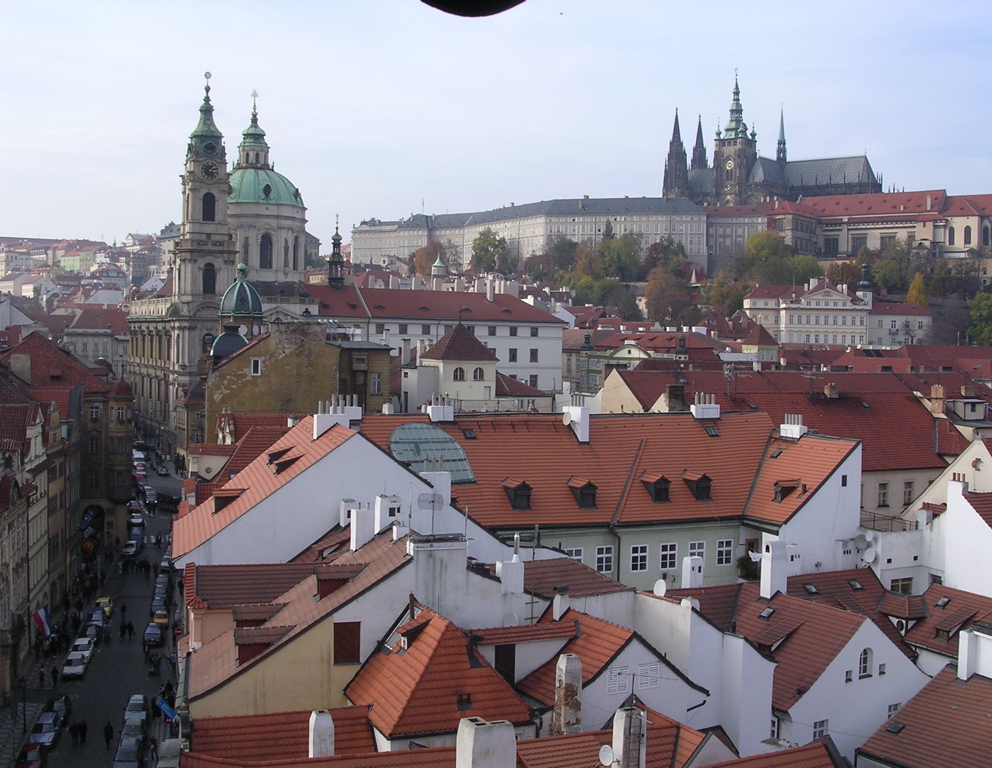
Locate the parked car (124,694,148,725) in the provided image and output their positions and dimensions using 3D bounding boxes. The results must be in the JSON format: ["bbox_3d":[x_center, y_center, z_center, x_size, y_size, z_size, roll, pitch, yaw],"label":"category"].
[{"bbox_3d":[-27.654,25.123,93.419,1.670,1.420,4.050,1,2,-13],"label":"parked car"}]

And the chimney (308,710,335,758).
[{"bbox_3d":[-7.035,14.303,48.782,0.850,2.300,0.950,1,2,-18],"label":"chimney"}]

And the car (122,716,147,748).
[{"bbox_3d":[-26.629,25.730,88.937,1.670,1.430,4.150,1,2,-13],"label":"car"}]

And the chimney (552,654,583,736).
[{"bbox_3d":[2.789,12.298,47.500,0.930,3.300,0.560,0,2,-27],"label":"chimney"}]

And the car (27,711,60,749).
[{"bbox_3d":[-32.584,25.209,87.748,1.700,1.420,4.300,1,2,-13],"label":"car"}]

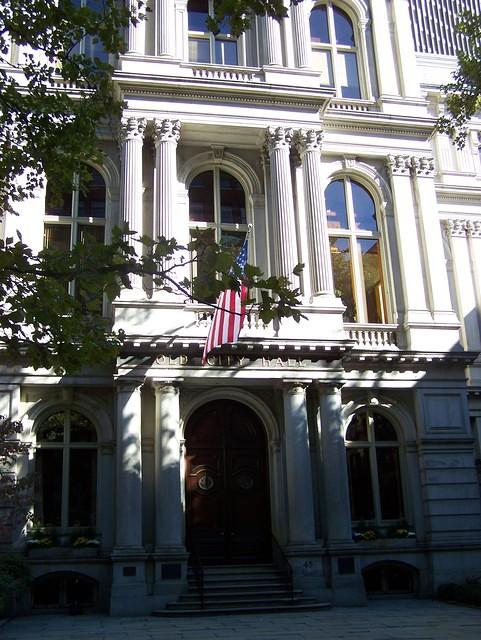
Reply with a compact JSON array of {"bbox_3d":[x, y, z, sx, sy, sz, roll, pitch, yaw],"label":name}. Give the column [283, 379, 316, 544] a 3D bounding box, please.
[{"bbox_3d":[1.806,4.338,21.633,0.806,4.992,0.806,2,-19,-10],"label":"column"}]

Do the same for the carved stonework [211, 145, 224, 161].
[{"bbox_3d":[-0.822,-6.185,26.154,0.432,0.614,0.365,2,-19,-10],"label":"carved stonework"}]

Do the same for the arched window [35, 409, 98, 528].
[{"bbox_3d":[-5.389,4.567,21.892,1.891,3.744,0.288,2,-19,-10],"label":"arched window"}]

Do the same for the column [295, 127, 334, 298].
[{"bbox_3d":[2.683,-3.733,24.543,0.826,6.336,0.826,2,-19,-10],"label":"column"}]

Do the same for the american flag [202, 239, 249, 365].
[{"bbox_3d":[-0.420,-0.541,21.797,1.275,3.519,1.326,1,-19,-10],"label":"american flag"}]

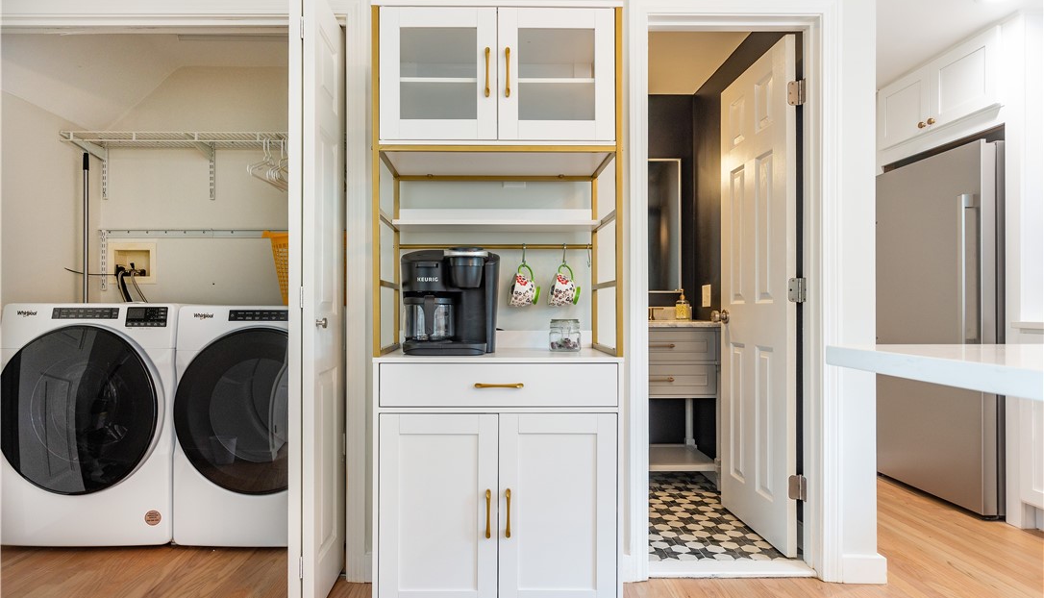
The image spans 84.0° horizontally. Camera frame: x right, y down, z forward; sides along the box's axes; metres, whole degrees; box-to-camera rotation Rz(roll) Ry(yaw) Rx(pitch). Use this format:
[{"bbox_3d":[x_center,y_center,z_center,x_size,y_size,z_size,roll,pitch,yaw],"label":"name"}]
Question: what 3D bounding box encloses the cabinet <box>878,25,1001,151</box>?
[{"bbox_3d":[2.490,-1.085,3.140,0.580,0.365,0.860,0,-1,-4],"label":"cabinet"}]

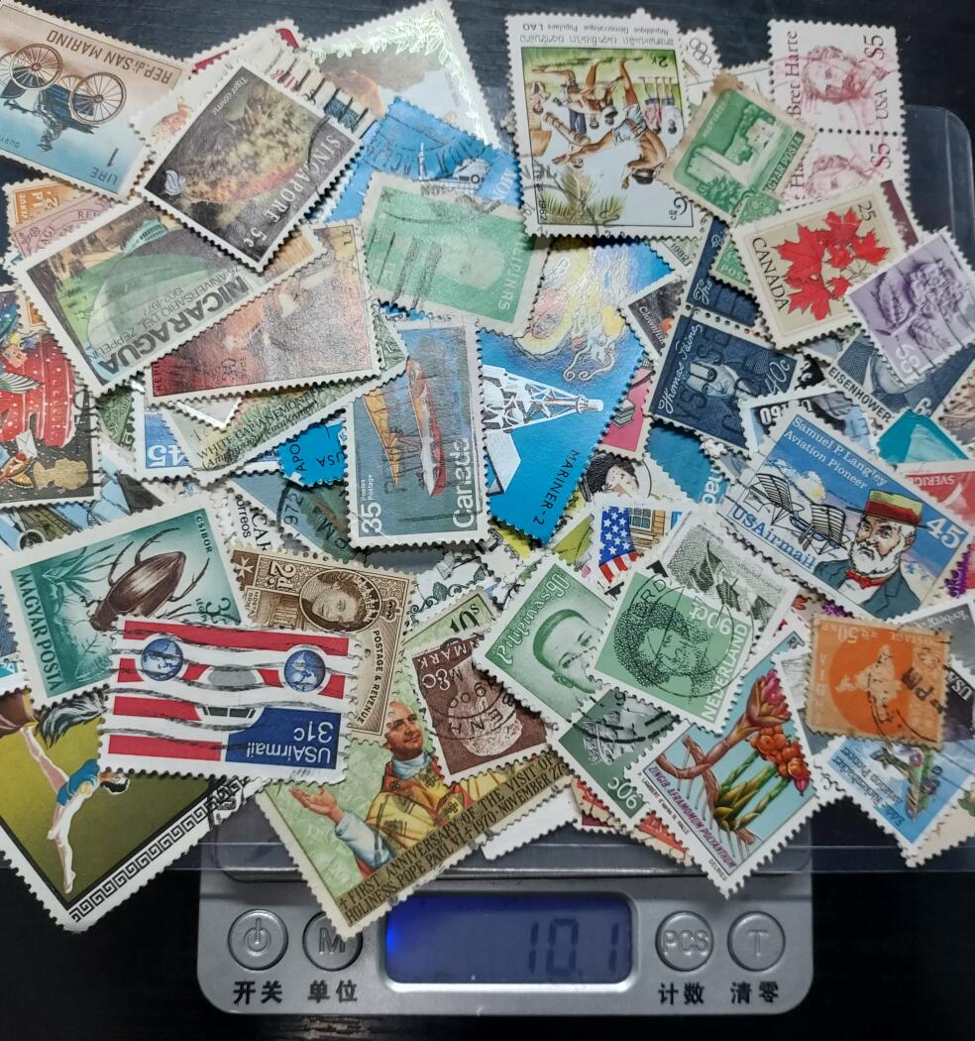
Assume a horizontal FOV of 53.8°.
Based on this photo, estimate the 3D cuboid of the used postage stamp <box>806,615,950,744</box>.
[{"bbox_3d":[0.067,0.028,0.164,0.024,0.001,0.019,8,82,-1],"label":"used postage stamp"}]

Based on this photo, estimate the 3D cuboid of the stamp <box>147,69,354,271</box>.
[{"bbox_3d":[-0.043,-0.063,0.172,0.027,0.001,0.031,34,82,2],"label":"stamp"}]

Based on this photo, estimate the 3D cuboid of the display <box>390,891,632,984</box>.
[{"bbox_3d":[0.004,0.071,0.165,0.042,0.002,0.015,1,82,-2],"label":"display"}]

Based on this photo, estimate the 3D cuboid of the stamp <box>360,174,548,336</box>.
[{"bbox_3d":[-0.007,-0.047,0.172,0.034,0.001,0.022,13,82,0],"label":"stamp"}]

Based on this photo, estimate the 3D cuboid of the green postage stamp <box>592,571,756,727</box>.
[{"bbox_3d":[0.032,0.022,0.163,0.025,0.001,0.020,24,82,1],"label":"green postage stamp"}]

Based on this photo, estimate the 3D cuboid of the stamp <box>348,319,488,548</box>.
[{"bbox_3d":[-0.013,-0.015,0.167,0.024,0.001,0.040,-2,82,-3],"label":"stamp"}]

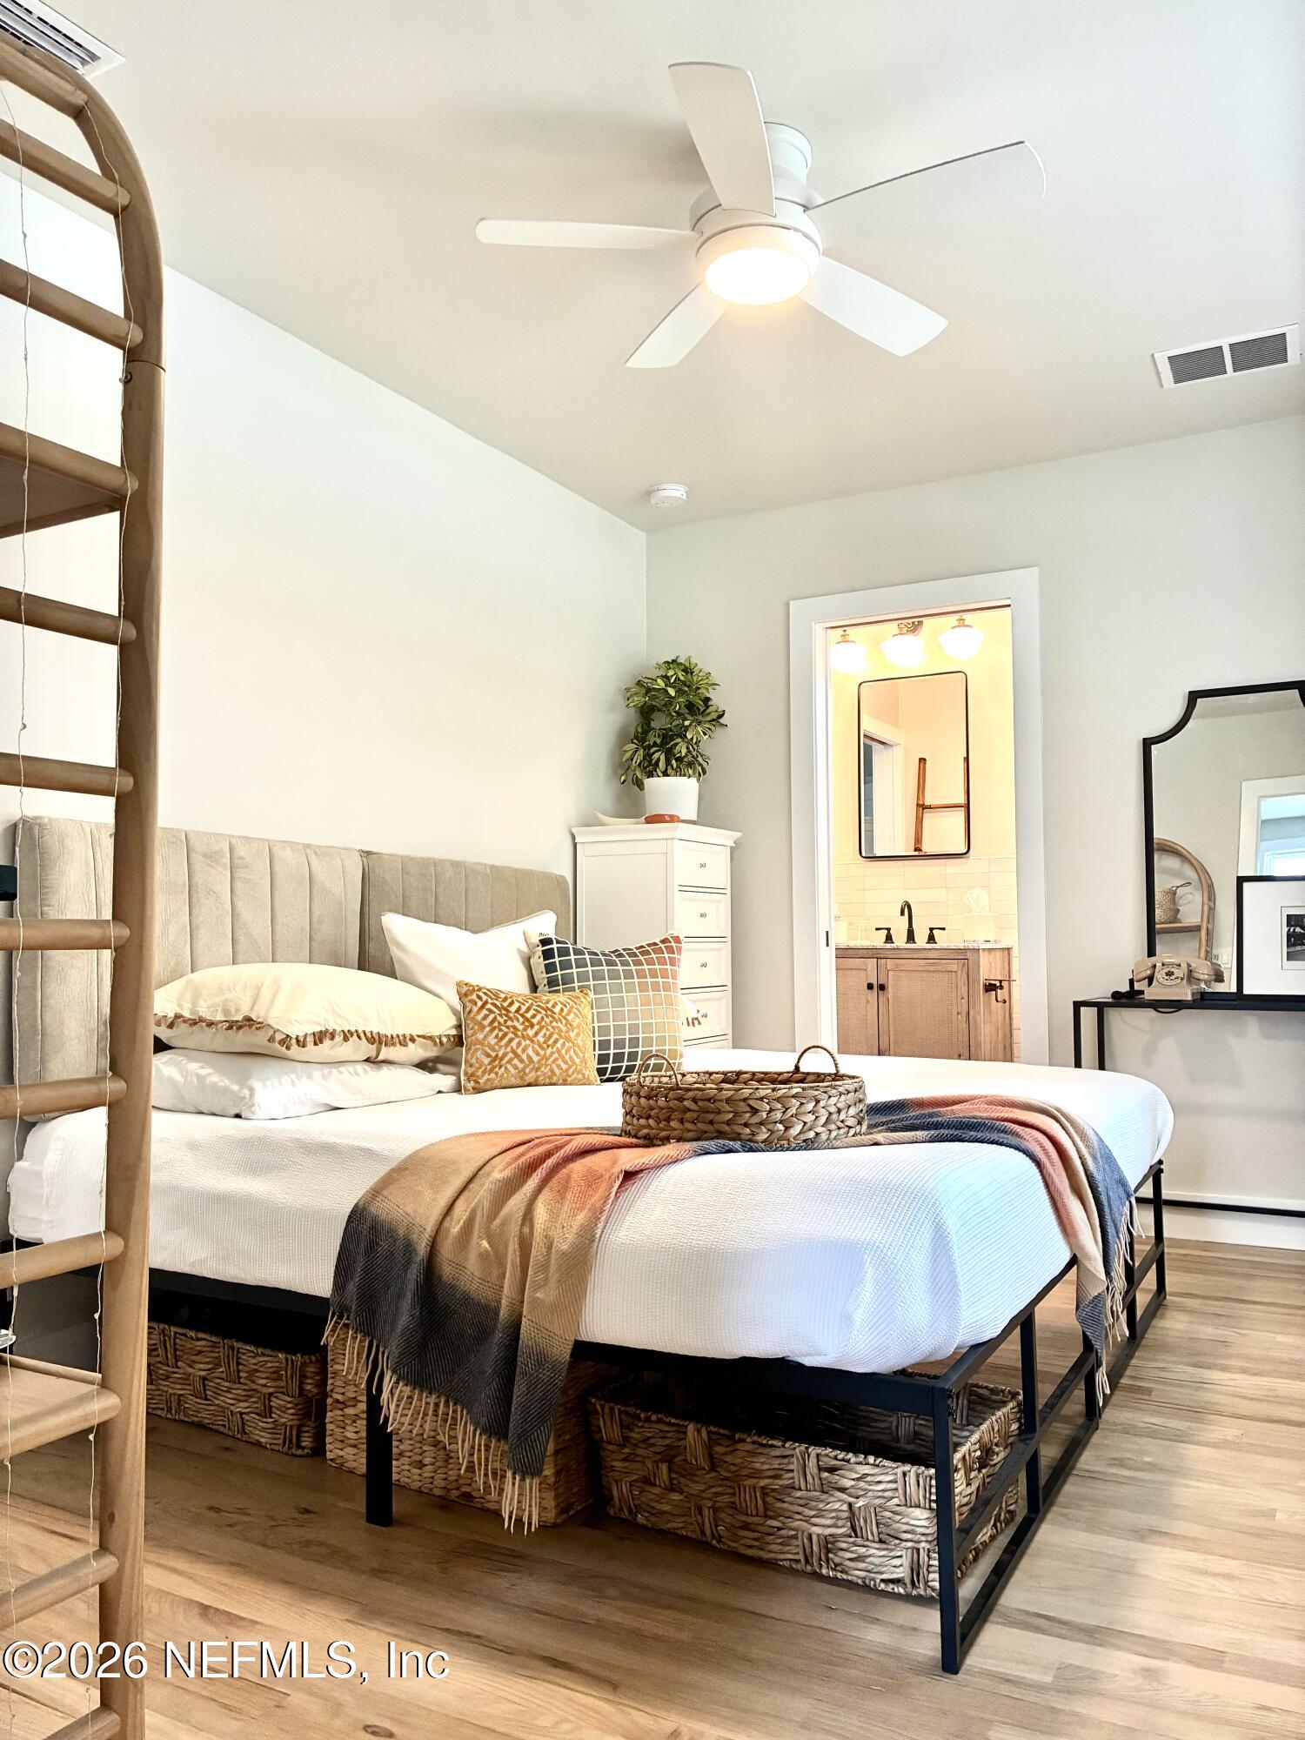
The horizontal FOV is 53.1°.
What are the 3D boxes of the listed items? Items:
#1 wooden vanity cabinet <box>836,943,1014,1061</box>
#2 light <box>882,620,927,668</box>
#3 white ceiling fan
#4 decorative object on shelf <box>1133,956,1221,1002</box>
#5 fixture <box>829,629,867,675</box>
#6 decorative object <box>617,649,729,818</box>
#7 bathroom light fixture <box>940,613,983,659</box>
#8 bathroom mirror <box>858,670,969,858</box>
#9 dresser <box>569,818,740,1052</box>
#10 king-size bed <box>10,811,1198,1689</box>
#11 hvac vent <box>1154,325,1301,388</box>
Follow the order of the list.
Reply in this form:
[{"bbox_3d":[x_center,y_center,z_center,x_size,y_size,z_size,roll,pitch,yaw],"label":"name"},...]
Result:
[{"bbox_3d":[1.118,0.796,5.938,0.915,0.892,0.560,-2,-4,29],"label":"wooden vanity cabinet"},{"bbox_3d":[1.185,-1.063,6.175,0.190,0.205,0.190,-2,-4,29],"label":"light"},{"bbox_3d":[0.213,-1.310,2.621,1.100,0.271,1.100,-2,-4,29],"label":"white ceiling fan"},{"bbox_3d":[1.512,0.310,3.797,0.220,0.138,0.170,-2,-4,29],"label":"decorative object on shelf"},{"bbox_3d":[0.935,-1.047,6.311,0.190,0.200,0.190,0,-3,0],"label":"fixture"},{"bbox_3d":[0.070,-0.443,4.625,0.370,0.620,0.370,0,-3,0],"label":"decorative object"},{"bbox_3d":[1.429,-1.074,6.040,0.190,0.200,0.190,-2,-4,29],"label":"bathroom light fixture"},{"bbox_3d":[1.246,-0.503,6.238,0.555,0.905,0.030,-2,-4,29],"label":"bathroom mirror"},{"bbox_3d":[0.027,0.520,4.585,0.420,1.306,0.505,-2,-4,29],"label":"dresser"},{"bbox_3d":[0.020,0.494,2.986,1.914,1.182,2.006,-2,-4,29],"label":"king-size bed"},{"bbox_3d":[1.576,-1.391,3.577,0.355,0.020,0.260,-2,-4,29],"label":"hvac vent"}]

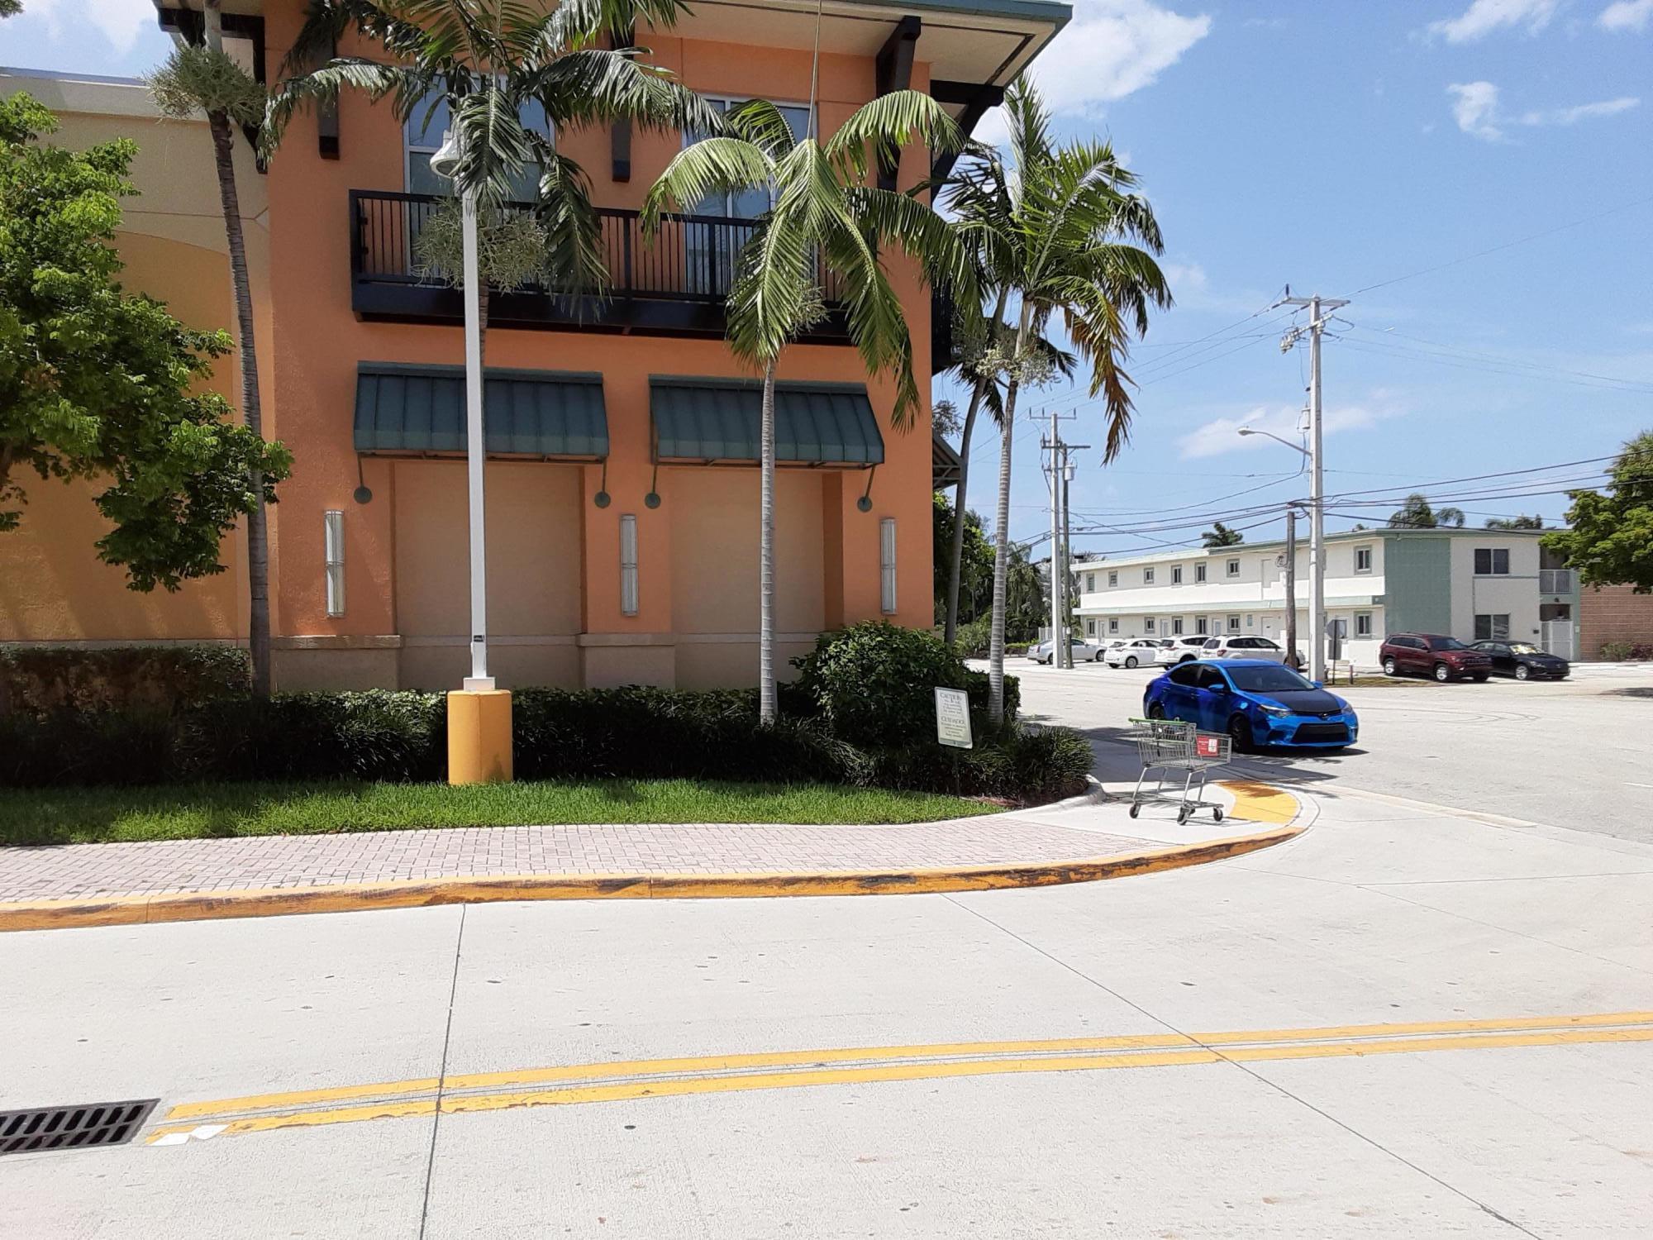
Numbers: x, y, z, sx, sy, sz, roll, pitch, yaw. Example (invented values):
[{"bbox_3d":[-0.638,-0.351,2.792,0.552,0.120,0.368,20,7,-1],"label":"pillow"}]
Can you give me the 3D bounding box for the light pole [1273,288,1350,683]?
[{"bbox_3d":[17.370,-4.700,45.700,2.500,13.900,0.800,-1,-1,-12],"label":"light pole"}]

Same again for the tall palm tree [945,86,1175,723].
[{"bbox_3d":[2.951,-2.569,16.600,2.950,8.750,3.000,0,-1,0],"label":"tall palm tree"}]

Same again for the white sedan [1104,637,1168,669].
[{"bbox_3d":[16.750,1.740,66.400,4.550,1.450,1.780,0,-1,-19],"label":"white sedan"}]

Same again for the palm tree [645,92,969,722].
[{"bbox_3d":[-0.250,-2.500,17.300,4.300,8.900,4.200,-1,-1,0],"label":"palm tree"}]

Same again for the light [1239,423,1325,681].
[{"bbox_3d":[16.070,-2.250,45.450,3.000,9.000,0.500,-1,-1,-12],"label":"light"}]

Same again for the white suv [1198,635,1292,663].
[{"bbox_3d":[20.328,1.497,61.500,4.600,1.720,1.800,0,-1,-16],"label":"white suv"}]

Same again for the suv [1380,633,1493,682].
[{"bbox_3d":[24.909,1.470,52.800,1.930,1.760,4.800,0,-1,-15],"label":"suv"}]

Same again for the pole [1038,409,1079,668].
[{"bbox_3d":[12.550,-4.430,70.200,2.400,14.000,0.600,-1,-1,-12],"label":"pole"}]

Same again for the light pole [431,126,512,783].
[{"bbox_3d":[-3.753,-1.756,13.700,0.830,7.000,0.670,0,-1,-6],"label":"light pole"}]

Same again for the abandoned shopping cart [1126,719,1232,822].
[{"bbox_3d":[3.391,1.444,12.400,0.900,0.980,0.570,0,-1,-37],"label":"abandoned shopping cart"}]

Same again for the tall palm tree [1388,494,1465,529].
[{"bbox_3d":[42.700,-3.300,92.000,6.300,11.500,6.300,-1,-1,0],"label":"tall palm tree"}]

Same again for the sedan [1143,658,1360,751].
[{"bbox_3d":[7.060,1.365,21.767,1.780,1.460,4.640,-1,-1,-11],"label":"sedan"}]

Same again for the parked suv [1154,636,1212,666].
[{"bbox_3d":[18.896,1.583,64.500,4.600,1.690,1.840,0,-1,-16],"label":"parked suv"}]

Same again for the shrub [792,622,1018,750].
[{"bbox_3d":[0.971,0.852,15.900,2.750,1.650,2.100,-1,-1,14],"label":"shrub"}]

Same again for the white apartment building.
[{"bbox_3d":[26.550,-0.840,75.400,10.800,6.200,32.300,-1,-1,-14],"label":"white apartment building"}]

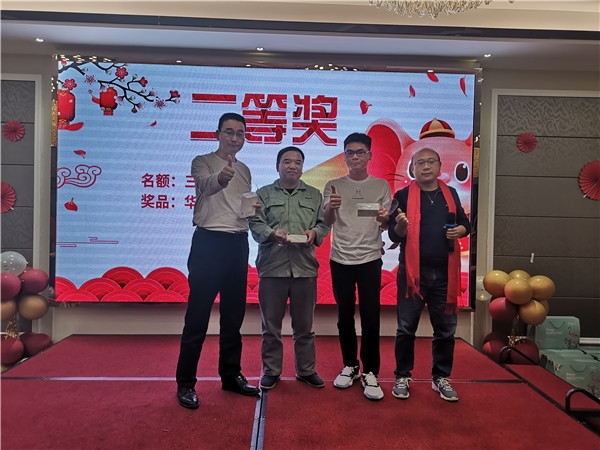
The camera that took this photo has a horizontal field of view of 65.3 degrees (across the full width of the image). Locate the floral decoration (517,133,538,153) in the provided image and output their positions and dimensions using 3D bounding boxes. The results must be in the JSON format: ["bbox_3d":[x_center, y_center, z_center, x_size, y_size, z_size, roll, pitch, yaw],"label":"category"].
[{"bbox_3d":[2.237,-0.809,4.610,0.200,0.200,0.030,1,1,-2],"label":"floral decoration"}]

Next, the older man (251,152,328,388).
[{"bbox_3d":[-0.072,0.281,3.220,0.550,1.660,0.420,1,1,-3],"label":"older man"}]

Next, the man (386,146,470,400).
[{"bbox_3d":[0.824,0.308,3.100,0.540,1.640,0.430,1,1,6],"label":"man"}]

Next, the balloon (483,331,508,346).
[{"bbox_3d":[1.868,1.139,4.460,0.260,0.245,0.250,1,1,3],"label":"balloon"}]

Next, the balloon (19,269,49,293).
[{"bbox_3d":[-2.515,0.536,4.420,0.275,0.245,0.255,1,1,3],"label":"balloon"}]

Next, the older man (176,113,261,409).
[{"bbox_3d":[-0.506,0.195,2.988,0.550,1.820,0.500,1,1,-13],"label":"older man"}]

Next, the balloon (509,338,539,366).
[{"bbox_3d":[2.082,1.175,4.330,0.265,0.245,0.255,1,1,3],"label":"balloon"}]

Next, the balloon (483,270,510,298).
[{"bbox_3d":[1.784,0.538,4.250,0.240,0.240,0.240,1,1,-2],"label":"balloon"}]

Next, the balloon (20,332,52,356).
[{"bbox_3d":[-2.401,1.108,4.240,0.260,0.255,0.260,1,1,-2],"label":"balloon"}]

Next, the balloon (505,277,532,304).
[{"bbox_3d":[1.998,0.607,4.270,0.260,0.240,0.250,1,1,3],"label":"balloon"}]

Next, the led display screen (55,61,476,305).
[{"bbox_3d":[-0.314,-0.367,4.551,4.020,2.290,0.100,1,1,-2],"label":"led display screen"}]

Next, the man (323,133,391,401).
[{"bbox_3d":[0.386,0.248,3.170,0.470,1.745,0.440,1,1,5],"label":"man"}]

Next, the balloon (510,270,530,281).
[{"bbox_3d":[2.076,0.540,4.430,0.230,0.230,0.230,1,1,-2],"label":"balloon"}]

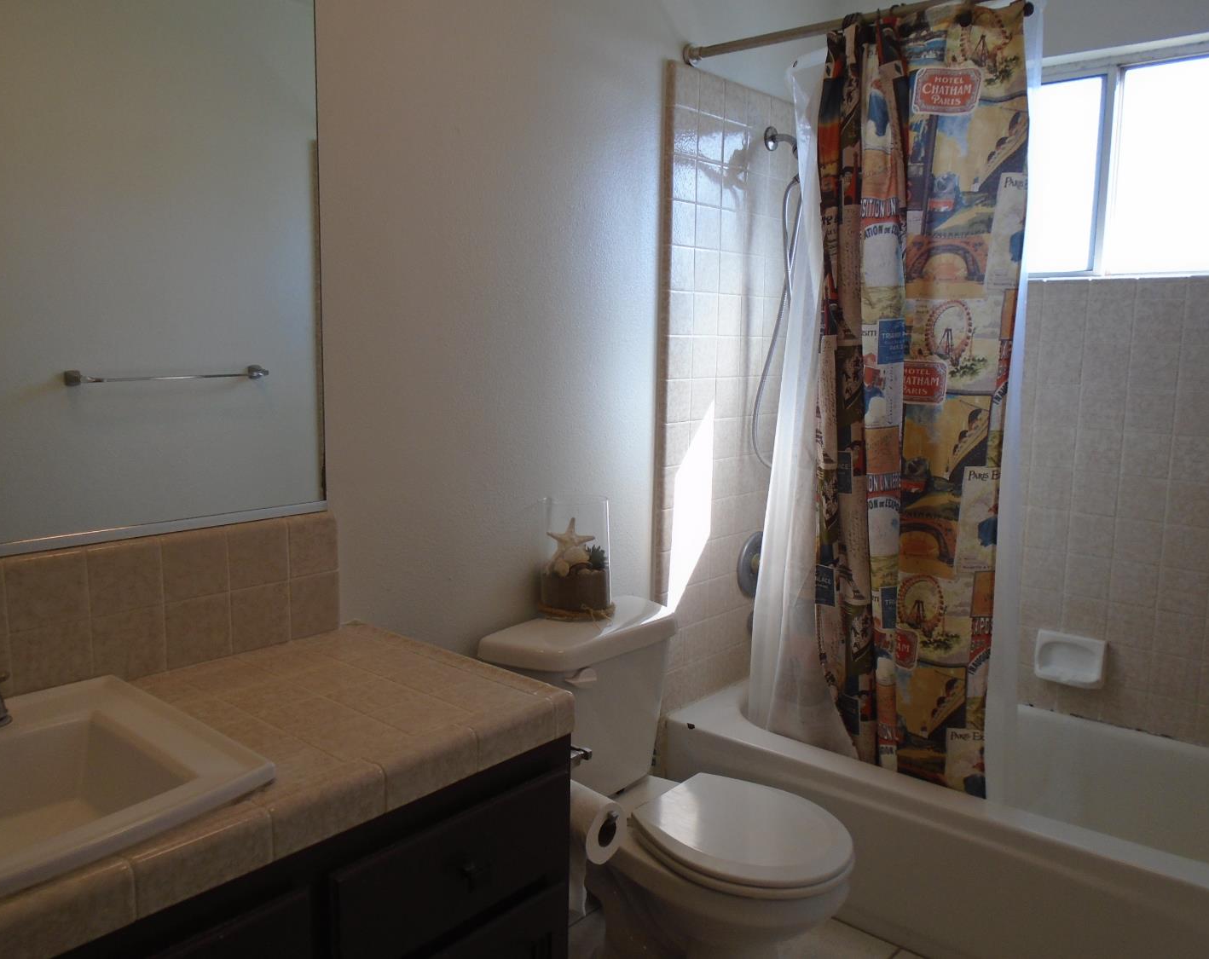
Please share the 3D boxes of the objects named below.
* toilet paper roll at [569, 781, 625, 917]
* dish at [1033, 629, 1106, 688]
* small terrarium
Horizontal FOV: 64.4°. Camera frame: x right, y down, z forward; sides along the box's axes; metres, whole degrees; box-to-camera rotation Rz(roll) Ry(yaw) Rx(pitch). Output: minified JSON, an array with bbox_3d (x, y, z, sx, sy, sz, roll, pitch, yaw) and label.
[{"bbox_3d":[-0.035,0.586,1.556,0.105,0.165,0.098,8,10,41],"label":"toilet paper roll"},{"bbox_3d":[1.231,0.475,2.554,0.167,0.115,0.060,8,10,41],"label":"dish"},{"bbox_3d":[-0.063,0.170,2.130,0.166,0.248,0.166,1,8,0],"label":"small terrarium"}]

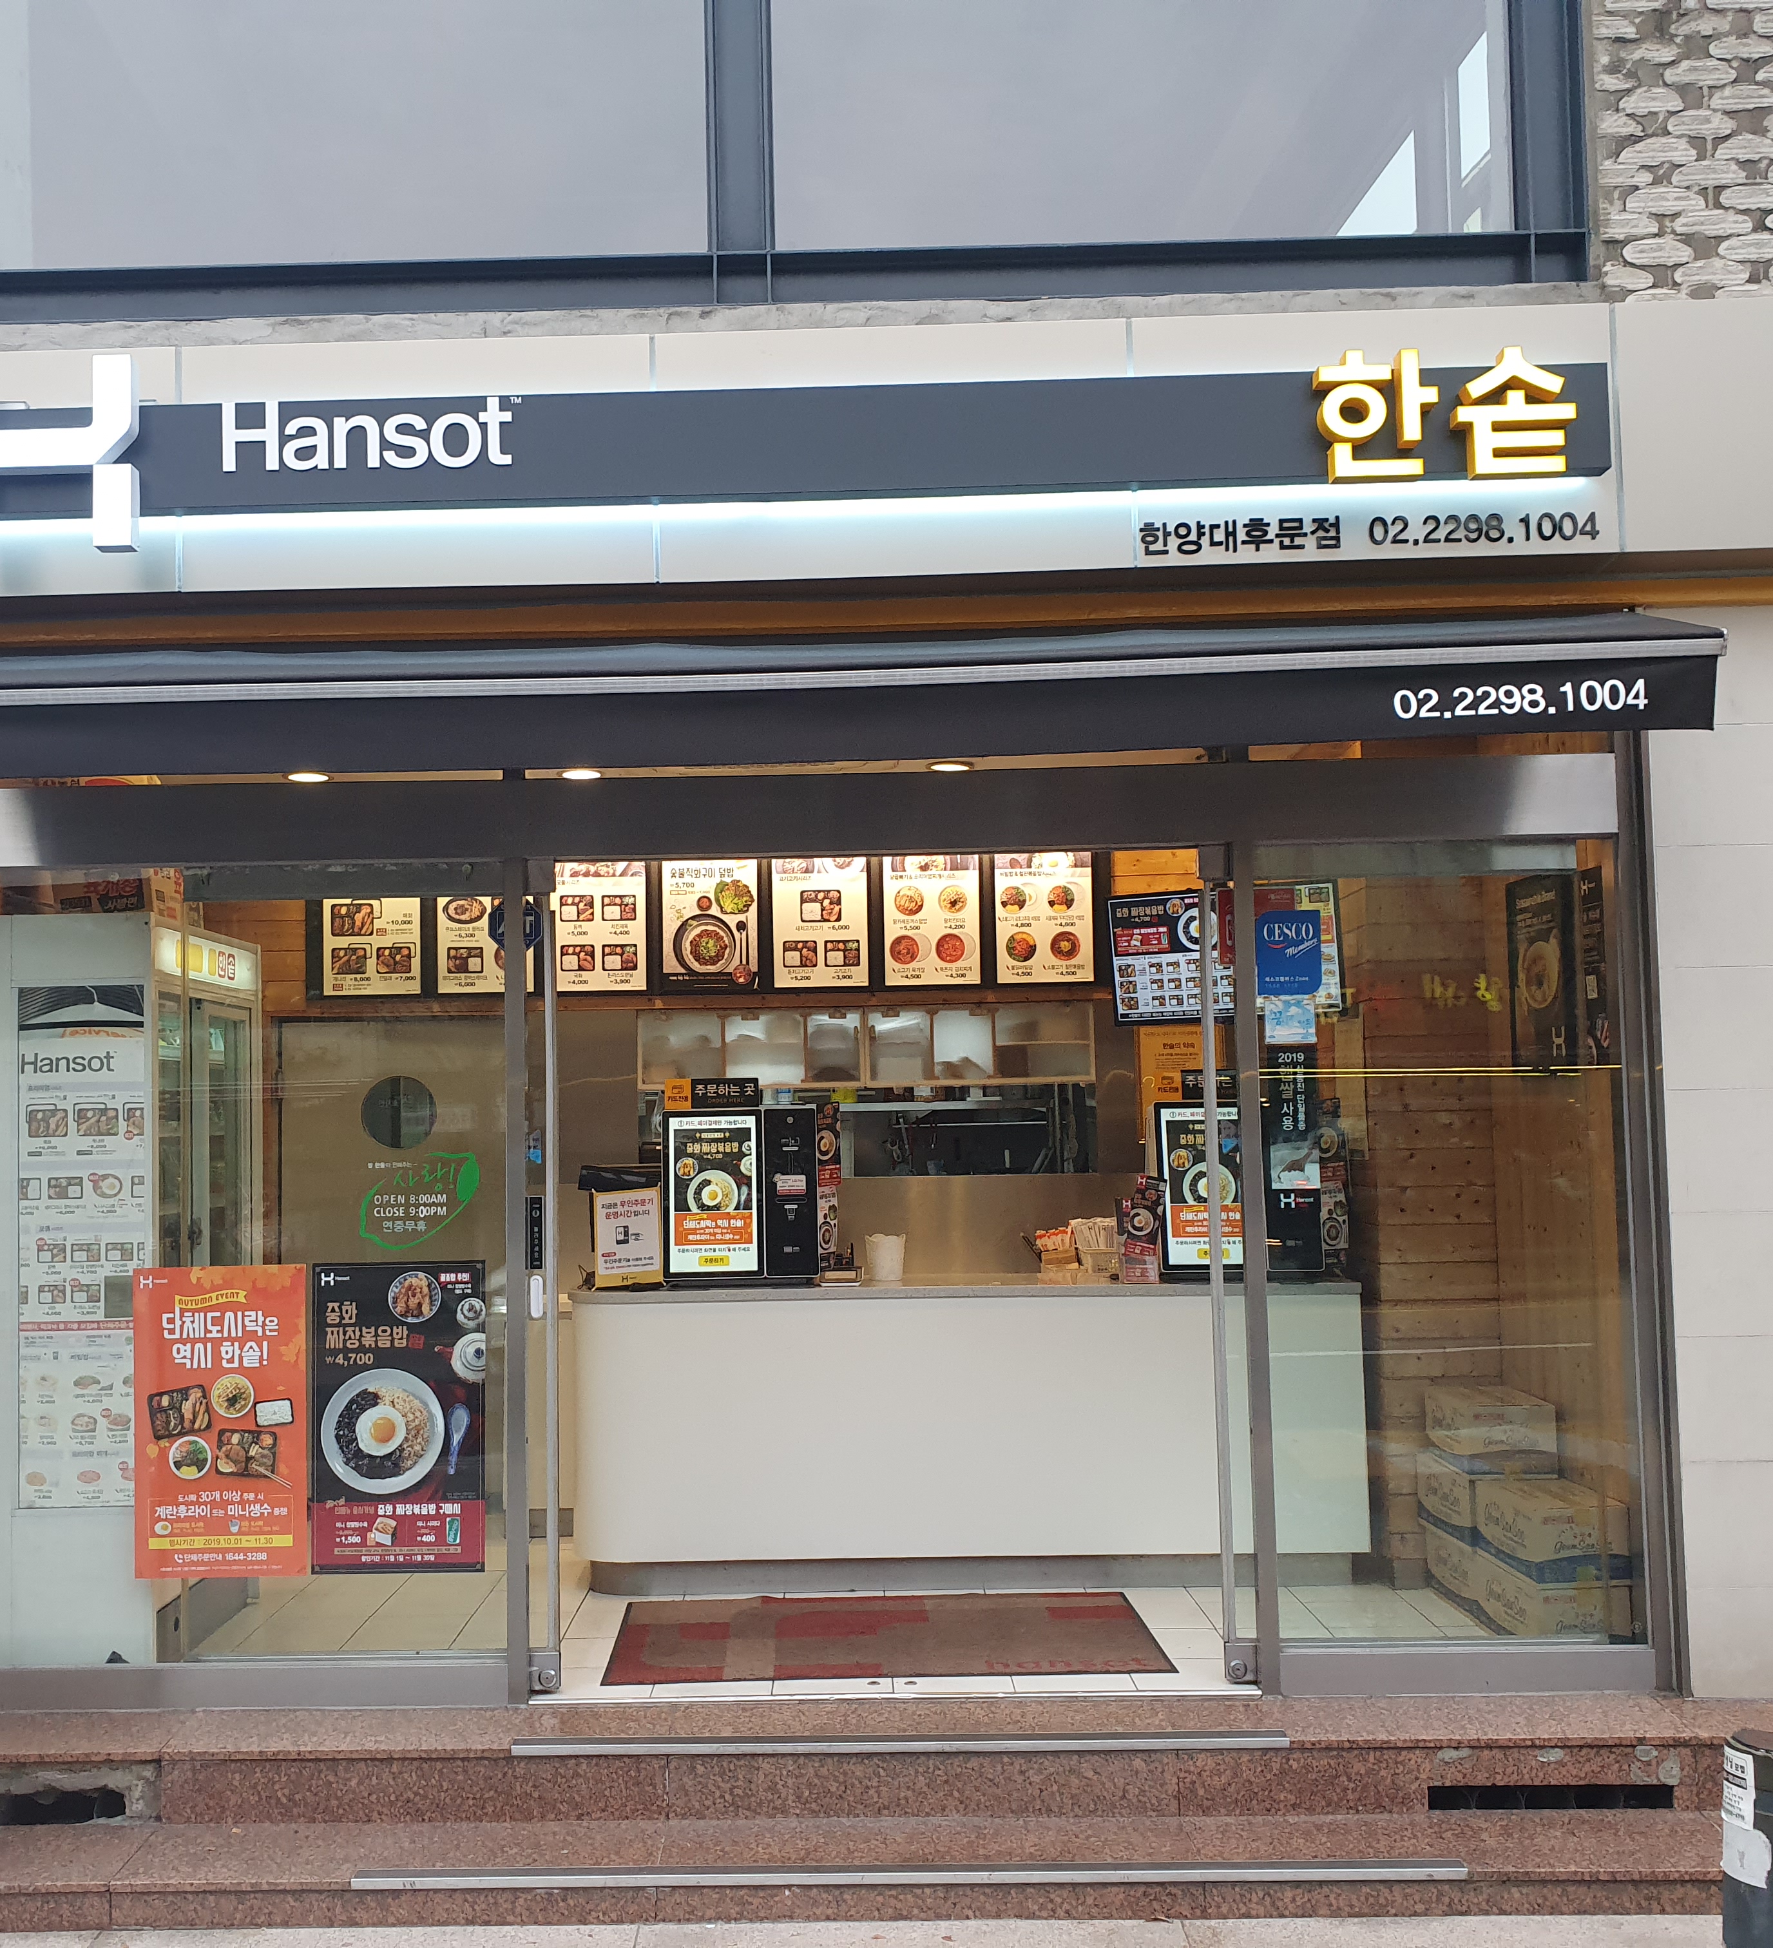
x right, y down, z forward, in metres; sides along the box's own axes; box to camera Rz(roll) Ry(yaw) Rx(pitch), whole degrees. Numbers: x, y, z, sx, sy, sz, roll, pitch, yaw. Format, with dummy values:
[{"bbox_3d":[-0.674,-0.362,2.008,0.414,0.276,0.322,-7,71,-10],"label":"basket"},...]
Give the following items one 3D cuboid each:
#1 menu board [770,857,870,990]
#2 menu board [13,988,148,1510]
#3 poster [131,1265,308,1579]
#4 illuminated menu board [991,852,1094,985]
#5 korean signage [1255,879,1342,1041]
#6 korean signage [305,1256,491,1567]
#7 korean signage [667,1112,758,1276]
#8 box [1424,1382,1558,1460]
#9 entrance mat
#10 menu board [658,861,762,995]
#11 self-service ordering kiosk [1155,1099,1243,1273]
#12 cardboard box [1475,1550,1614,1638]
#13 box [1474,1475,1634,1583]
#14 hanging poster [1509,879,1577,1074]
[{"bbox_3d":[-0.235,-0.195,7.061,0.350,0.510,0.030,-1,-3,1],"label":"menu board"},{"bbox_3d":[-2.079,0.704,5.034,0.335,1.340,0.020,-1,-4,1],"label":"menu board"},{"bbox_3d":[-1.682,1.132,4.924,0.445,0.790,0.010,-1,-3,1],"label":"poster"},{"bbox_3d":[0.568,-0.212,7.043,0.355,0.510,0.030,-1,-3,1],"label":"illuminated menu board"},{"bbox_3d":[1.046,-0.026,4.956,0.230,0.400,0.012,-1,-3,1],"label":"korean signage"},{"bbox_3d":[-1.217,1.105,4.864,0.432,0.765,0.015,-1,-4,1],"label":"korean signage"},{"bbox_3d":[-0.545,0.690,6.125,0.285,0.505,0.060,-1,-4,1],"label":"korean signage"},{"bbox_3d":[1.749,1.325,5.651,0.255,0.192,0.380,-1,-3,-2],"label":"box"},{"bbox_3d":[-0.009,1.817,5.375,1.465,0.012,0.800,-1,-3,-2],"label":"entrance mat"},{"bbox_3d":[-0.646,-0.202,7.139,0.380,0.520,0.040,-1,-4,1],"label":"menu board"},{"bbox_3d":[0.967,0.652,6.040,0.280,0.525,0.060,-1,-4,1],"label":"self-service ordering kiosk"},{"bbox_3d":[1.757,1.663,5.127,0.240,0.190,0.390,-1,-4,-5],"label":"cardboard box"},{"bbox_3d":[1.788,1.492,5.247,0.255,0.192,0.380,-1,-3,-5],"label":"box"},{"bbox_3d":[1.829,-0.003,5.431,0.020,0.530,0.420,-1,-4,-6],"label":"hanging poster"}]

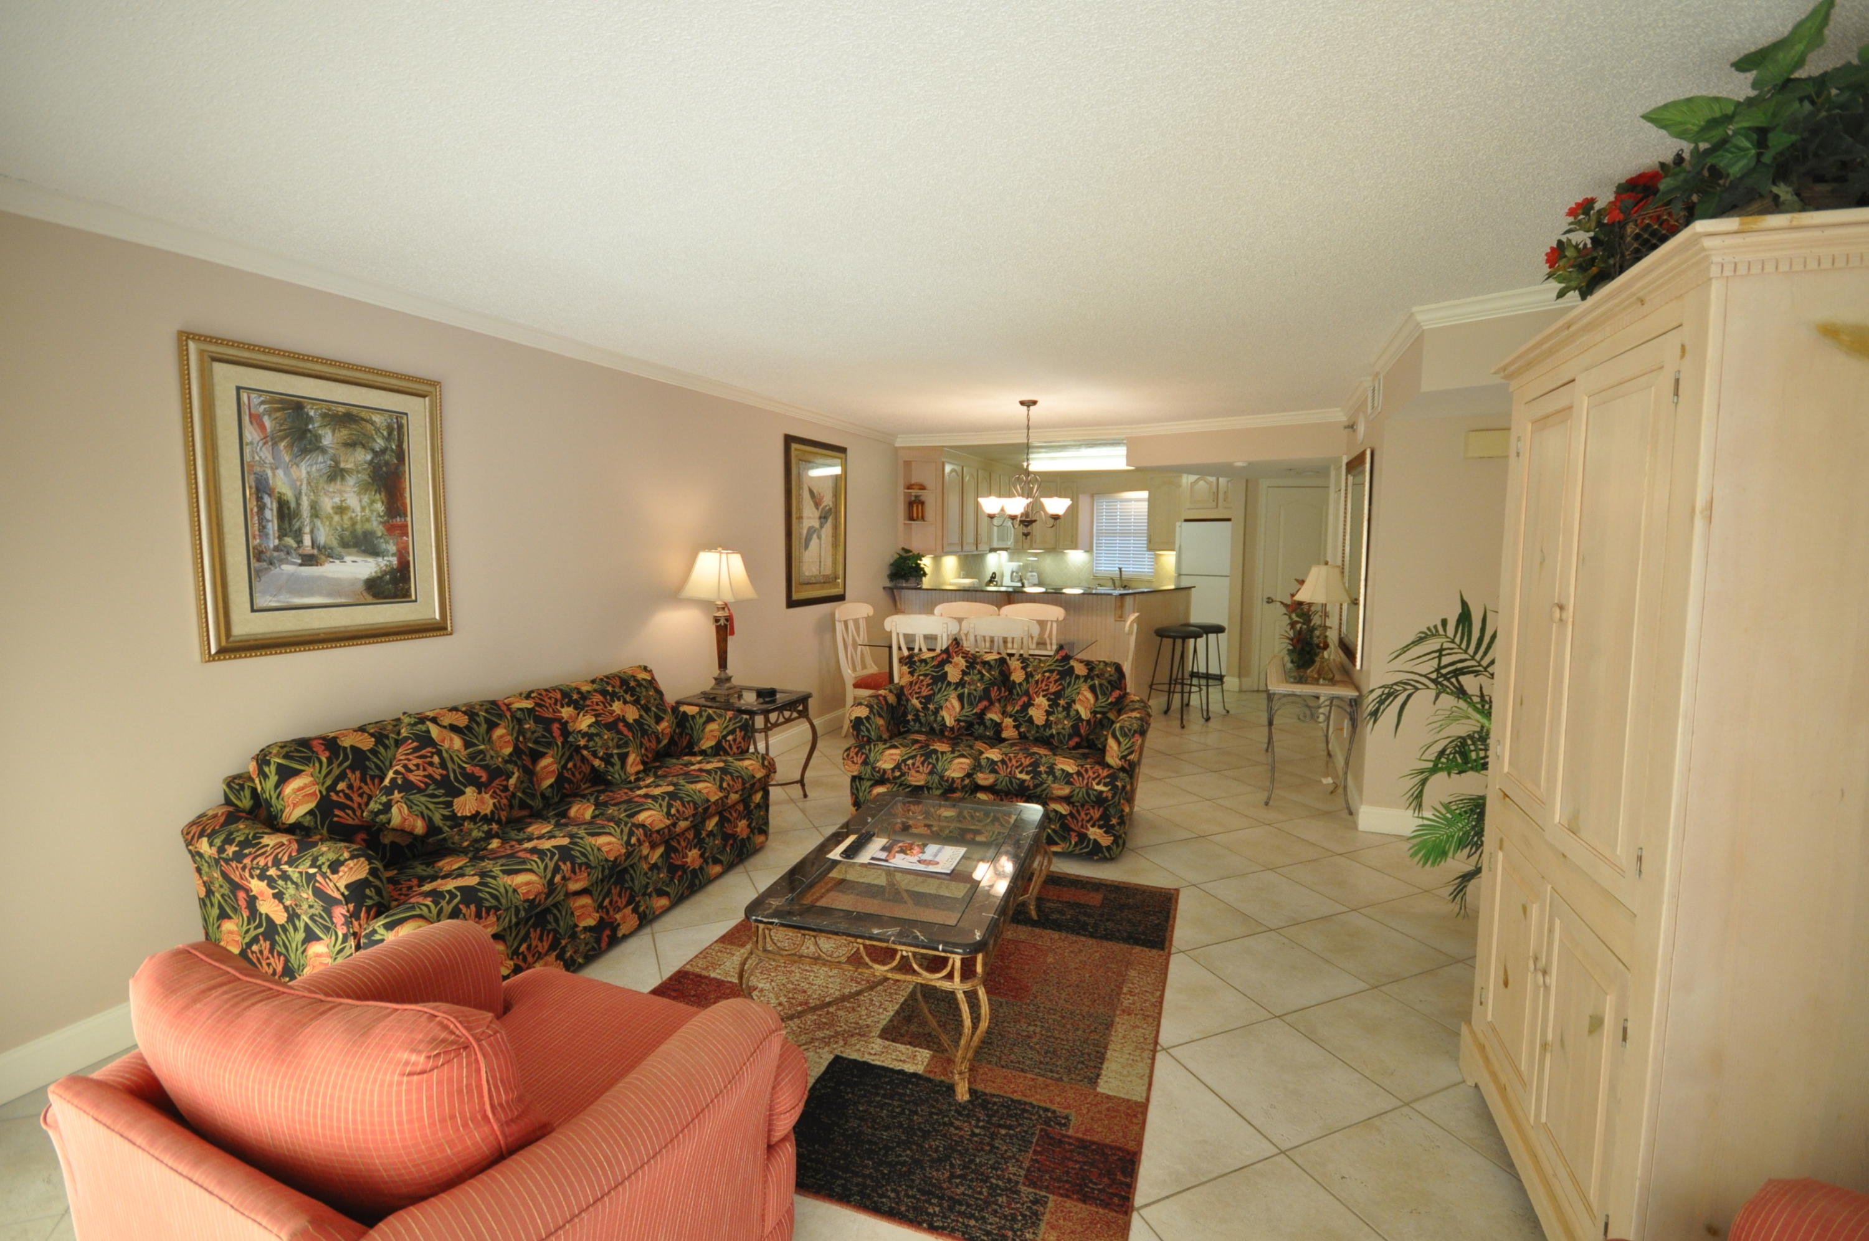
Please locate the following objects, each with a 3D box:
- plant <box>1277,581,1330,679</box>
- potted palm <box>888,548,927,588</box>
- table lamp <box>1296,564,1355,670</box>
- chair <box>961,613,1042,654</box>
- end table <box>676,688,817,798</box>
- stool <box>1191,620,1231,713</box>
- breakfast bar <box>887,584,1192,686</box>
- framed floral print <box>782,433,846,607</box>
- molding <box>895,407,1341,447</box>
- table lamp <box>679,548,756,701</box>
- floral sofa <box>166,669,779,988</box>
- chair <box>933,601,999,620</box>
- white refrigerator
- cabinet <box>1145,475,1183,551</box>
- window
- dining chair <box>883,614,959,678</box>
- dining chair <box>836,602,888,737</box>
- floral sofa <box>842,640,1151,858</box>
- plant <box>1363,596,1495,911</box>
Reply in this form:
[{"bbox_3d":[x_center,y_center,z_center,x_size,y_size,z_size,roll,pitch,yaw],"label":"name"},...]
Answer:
[{"bbox_3d":[2.199,0.069,4.629,0.330,0.603,0.320,2,6,22],"label":"plant"},{"bbox_3d":[-0.238,-0.466,6.944,0.340,0.359,0.340,0,5,0],"label":"potted palm"},{"bbox_3d":[2.300,0.000,4.597,0.320,0.700,0.320,2,6,21],"label":"table lamp"},{"bbox_3d":[0.516,0.445,5.328,0.510,1.019,0.560,2,6,22],"label":"chair"},{"bbox_3d":[-1.075,0.737,4.415,0.564,0.603,0.564,2,6,22],"label":"end table"},{"bbox_3d":[2.329,0.429,6.790,0.410,0.765,0.410,2,6,21],"label":"stool"},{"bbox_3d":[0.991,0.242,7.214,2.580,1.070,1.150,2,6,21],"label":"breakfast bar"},{"bbox_3d":[-0.875,-0.729,5.867,0.040,1.230,0.880,2,6,21],"label":"framed floral print"},{"bbox_3d":[1.327,-1.590,6.464,3.650,0.095,0.090,2,6,21],"label":"molding"},{"bbox_3d":[-1.219,0.020,4.371,0.370,0.847,0.370,2,6,22],"label":"table lamp"},{"bbox_3d":[-1.525,0.751,3.027,0.900,0.860,1.920,2,6,21],"label":"floral sofa"},{"bbox_3d":[0.167,0.364,6.326,0.540,1.000,0.540,2,6,21],"label":"chair"},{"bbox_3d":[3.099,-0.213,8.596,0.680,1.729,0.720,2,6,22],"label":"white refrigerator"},{"bbox_3d":[2.634,-1.200,8.829,0.400,0.818,0.310,2,6,22],"label":"cabinet"},{"bbox_3d":[2.194,-1.000,9.044,0.750,0.990,0.100,2,6,21],"label":"window"},{"bbox_3d":[-0.003,0.441,5.516,0.540,1.000,0.540,2,6,21],"label":"dining chair"},{"bbox_3d":[-0.397,0.374,6.104,0.560,1.019,0.510,2,6,22],"label":"dining chair"},{"bbox_3d":[0.372,0.643,4.200,1.530,0.840,0.900,2,6,21],"label":"floral sofa"},{"bbox_3d":[2.081,0.469,2.922,0.880,1.406,0.880,2,6,22],"label":"plant"}]

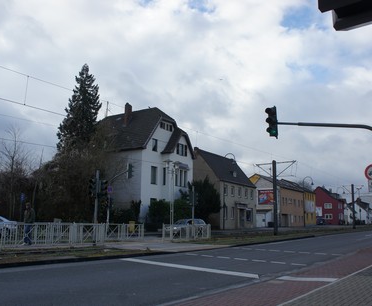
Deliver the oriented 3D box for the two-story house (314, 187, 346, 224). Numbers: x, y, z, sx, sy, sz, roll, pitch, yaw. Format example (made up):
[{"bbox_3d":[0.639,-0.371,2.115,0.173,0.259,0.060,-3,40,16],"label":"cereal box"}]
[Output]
[{"bbox_3d":[39.681,15.559,102.813,9.200,10.200,10.000,-5,-12,34],"label":"two-story house"}]

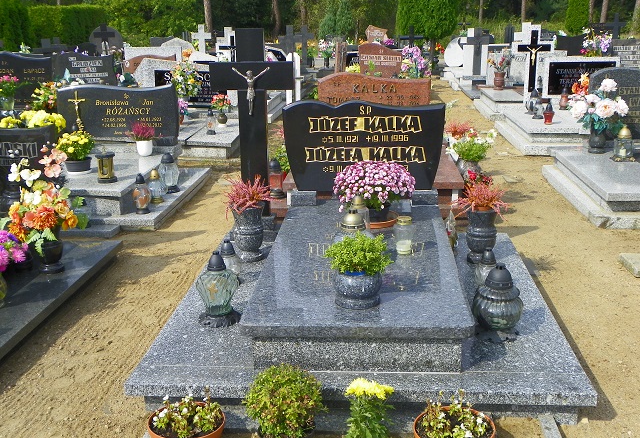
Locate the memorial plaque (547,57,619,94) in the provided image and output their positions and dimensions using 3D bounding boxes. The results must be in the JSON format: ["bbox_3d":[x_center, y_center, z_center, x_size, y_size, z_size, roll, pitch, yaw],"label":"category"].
[{"bbox_3d":[3.408,-1.839,9.633,0.957,0.523,0.107,0,16,4],"label":"memorial plaque"}]

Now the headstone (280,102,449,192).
[{"bbox_3d":[0.271,-0.453,4.579,0.980,0.546,0.090,0,16,5],"label":"headstone"}]

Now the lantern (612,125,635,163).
[{"bbox_3d":[2.685,-0.675,6.530,0.205,0.300,0.205,0,16,5],"label":"lantern"}]

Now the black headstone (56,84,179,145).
[{"bbox_3d":[-1.945,-1.002,7.157,1.134,0.587,0.100,0,16,5],"label":"black headstone"}]

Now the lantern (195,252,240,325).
[{"bbox_3d":[-0.492,0.321,3.545,0.216,0.342,0.216,0,16,5],"label":"lantern"}]

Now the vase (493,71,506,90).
[{"bbox_3d":[2.843,-2.185,11.686,0.198,0.262,0.198,0,16,4],"label":"vase"}]

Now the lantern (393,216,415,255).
[{"bbox_3d":[0.451,0.086,3.920,0.110,0.190,0.110,0,17,4],"label":"lantern"}]

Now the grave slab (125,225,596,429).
[{"bbox_3d":[0.215,0.455,3.907,1.850,0.170,2.050,0,17,4],"label":"grave slab"}]

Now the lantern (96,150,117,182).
[{"bbox_3d":[-1.693,-0.431,5.862,0.160,0.259,0.160,0,16,4],"label":"lantern"}]

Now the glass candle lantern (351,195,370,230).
[{"bbox_3d":[0.220,-0.029,4.151,0.130,0.207,0.130,0,16,4],"label":"glass candle lantern"}]

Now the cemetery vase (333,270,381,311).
[{"bbox_3d":[0.173,0.298,3.320,0.212,0.150,0.212,0,17,4],"label":"cemetery vase"}]

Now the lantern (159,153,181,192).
[{"bbox_3d":[-1.336,-0.419,6.562,0.186,0.347,0.186,0,16,5],"label":"lantern"}]

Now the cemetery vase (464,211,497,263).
[{"bbox_3d":[0.929,0.090,4.250,0.177,0.312,0.177,0,17,4],"label":"cemetery vase"}]

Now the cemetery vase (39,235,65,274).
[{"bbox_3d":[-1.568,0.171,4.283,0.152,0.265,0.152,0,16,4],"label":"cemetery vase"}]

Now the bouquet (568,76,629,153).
[{"bbox_3d":[2.582,-0.967,6.850,0.540,0.690,0.420,0,16,5],"label":"bouquet"}]

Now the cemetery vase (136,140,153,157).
[{"bbox_3d":[-1.623,-0.656,6.854,0.149,0.136,0.149,0,16,4],"label":"cemetery vase"}]

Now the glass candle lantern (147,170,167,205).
[{"bbox_3d":[-1.329,-0.271,5.999,0.159,0.258,0.159,0,16,4],"label":"glass candle lantern"}]

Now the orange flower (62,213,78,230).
[{"bbox_3d":[-1.518,0.015,4.500,0.095,0.092,0.085,-7,18,-20],"label":"orange flower"}]

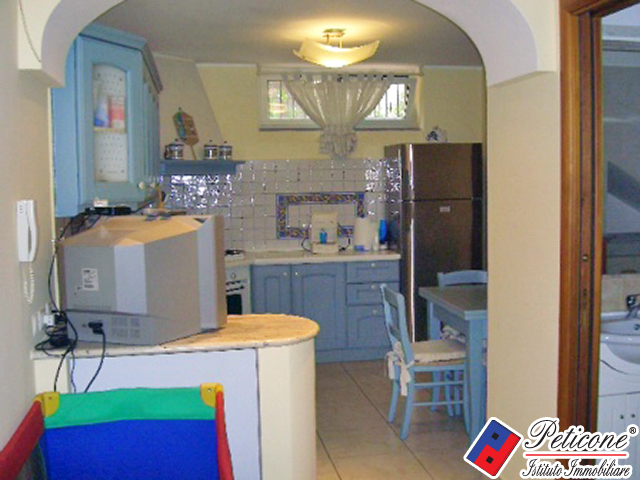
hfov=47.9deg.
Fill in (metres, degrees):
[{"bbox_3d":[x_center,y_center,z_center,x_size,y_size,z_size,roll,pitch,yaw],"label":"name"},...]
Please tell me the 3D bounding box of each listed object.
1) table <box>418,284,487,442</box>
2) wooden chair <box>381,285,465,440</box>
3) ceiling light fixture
[{"bbox_3d":[1.159,0.732,4.466,0.880,0.780,0.880,-2,5,-10],"label":"table"},{"bbox_3d":[0.633,0.708,4.362,0.450,0.860,0.410,-2,5,-10],"label":"wooden chair"},{"bbox_3d":[0.113,-1.292,4.877,0.550,0.240,0.460,-2,5,-10],"label":"ceiling light fixture"}]

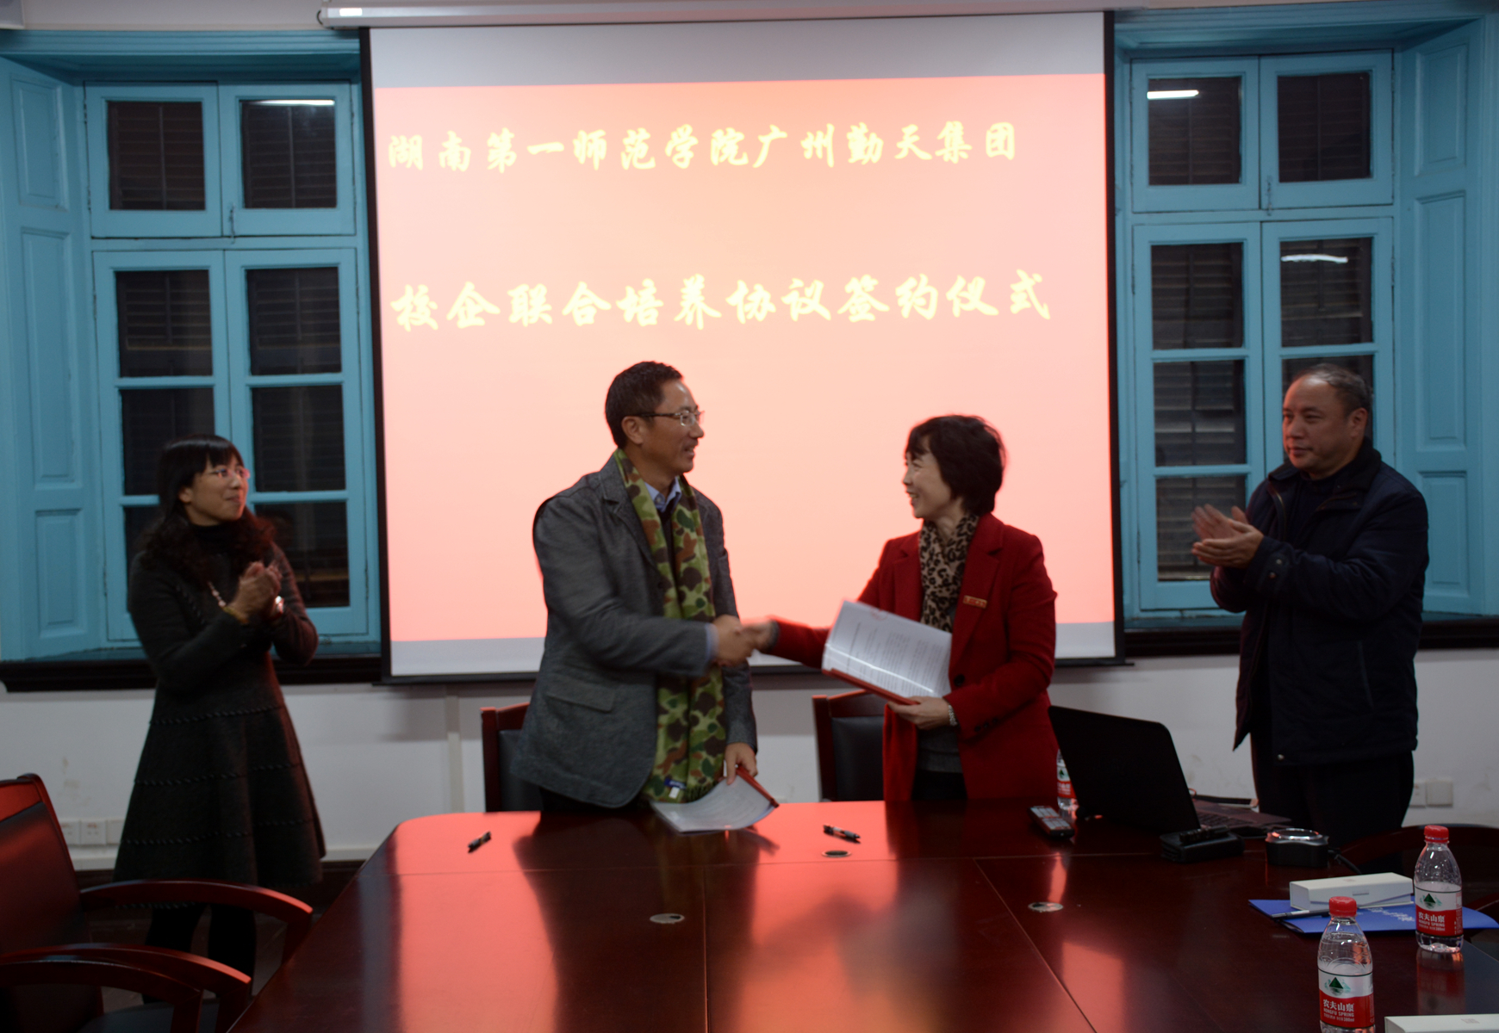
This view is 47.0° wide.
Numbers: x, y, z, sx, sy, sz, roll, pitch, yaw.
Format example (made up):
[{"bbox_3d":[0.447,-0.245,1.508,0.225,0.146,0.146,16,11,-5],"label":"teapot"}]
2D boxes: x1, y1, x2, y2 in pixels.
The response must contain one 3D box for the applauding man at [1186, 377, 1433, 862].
[{"bbox_3d":[1.180,0.506,3.700,0.520,1.650,0.510,-3,3,-38],"label":"applauding man"}]

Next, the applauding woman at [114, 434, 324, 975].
[{"bbox_3d":[-1.304,0.584,4.250,0.500,1.560,0.440,-3,3,-41],"label":"applauding woman"}]

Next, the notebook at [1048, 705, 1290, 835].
[{"bbox_3d":[0.811,0.483,3.344,0.313,0.228,0.335,-3,3,-29],"label":"notebook"}]

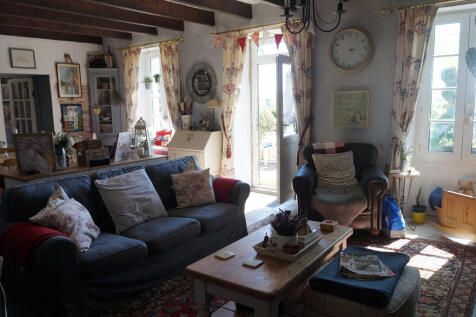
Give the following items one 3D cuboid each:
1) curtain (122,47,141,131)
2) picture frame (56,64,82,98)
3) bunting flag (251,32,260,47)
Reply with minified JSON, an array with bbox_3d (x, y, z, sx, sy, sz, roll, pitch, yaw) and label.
[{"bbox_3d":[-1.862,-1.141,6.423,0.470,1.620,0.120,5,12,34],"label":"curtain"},{"bbox_3d":[-3.143,-1.449,6.669,0.025,0.621,0.444,6,13,36],"label":"picture frame"},{"bbox_3d":[0.247,-1.663,4.988,0.130,0.190,0.012,6,13,36],"label":"bunting flag"}]

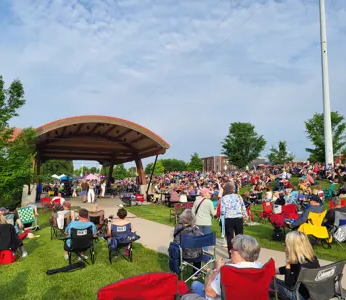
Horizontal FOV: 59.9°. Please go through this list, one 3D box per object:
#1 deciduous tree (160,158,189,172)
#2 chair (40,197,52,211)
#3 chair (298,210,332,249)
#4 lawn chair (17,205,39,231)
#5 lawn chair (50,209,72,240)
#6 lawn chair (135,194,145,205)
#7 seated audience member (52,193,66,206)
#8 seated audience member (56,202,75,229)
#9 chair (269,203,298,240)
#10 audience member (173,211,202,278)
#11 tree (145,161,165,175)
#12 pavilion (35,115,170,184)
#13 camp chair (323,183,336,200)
[{"bbox_3d":[0.166,6.491,100.000,9.300,7.300,9.000,0,-6,0],"label":"deciduous tree"},{"bbox_3d":[-7.300,3.149,17.200,0.750,0.860,0.620,0,-6,0],"label":"chair"},{"bbox_3d":[3.462,1.957,7.350,0.720,0.920,0.620,2,-6,-22],"label":"chair"},{"bbox_3d":[-5.003,2.382,10.400,0.600,0.850,0.650,1,-5,-10],"label":"lawn chair"},{"bbox_3d":[-3.542,2.372,9.500,0.720,0.900,0.620,0,-6,-5],"label":"lawn chair"},{"bbox_3d":[-2.326,3.579,21.500,0.720,0.820,0.600,1,-6,-14],"label":"lawn chair"},{"bbox_3d":[-6.527,3.006,17.200,0.600,1.100,0.800,0,-6,0],"label":"seated audience member"},{"bbox_3d":[-3.457,2.256,9.750,0.600,1.150,0.850,0,-6,-3],"label":"seated audience member"},{"bbox_3d":[3.044,1.979,8.200,0.770,0.940,0.650,3,-6,-30],"label":"chair"},{"bbox_3d":[0.277,1.619,5.200,0.520,1.190,0.780,2,-6,-18],"label":"audience member"},{"bbox_3d":[-4.369,4.993,75.000,5.000,5.000,5.000,0,-5,0],"label":"tree"},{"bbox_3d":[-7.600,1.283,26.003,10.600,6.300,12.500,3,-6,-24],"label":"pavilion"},{"bbox_3d":[8.336,2.210,16.000,0.660,0.880,0.720,-3,-6,25],"label":"camp chair"}]

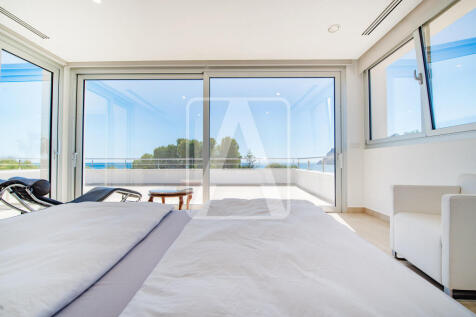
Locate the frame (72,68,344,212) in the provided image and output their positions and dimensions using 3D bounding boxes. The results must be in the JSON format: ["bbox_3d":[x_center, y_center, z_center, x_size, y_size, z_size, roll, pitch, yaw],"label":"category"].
[{"bbox_3d":[-0.560,-0.300,3.600,4.800,2.520,0.120,0,-1,1],"label":"frame"}]

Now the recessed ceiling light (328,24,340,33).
[{"bbox_3d":[1.290,-1.738,2.650,0.160,0.030,0.160,0,-1,3],"label":"recessed ceiling light"}]

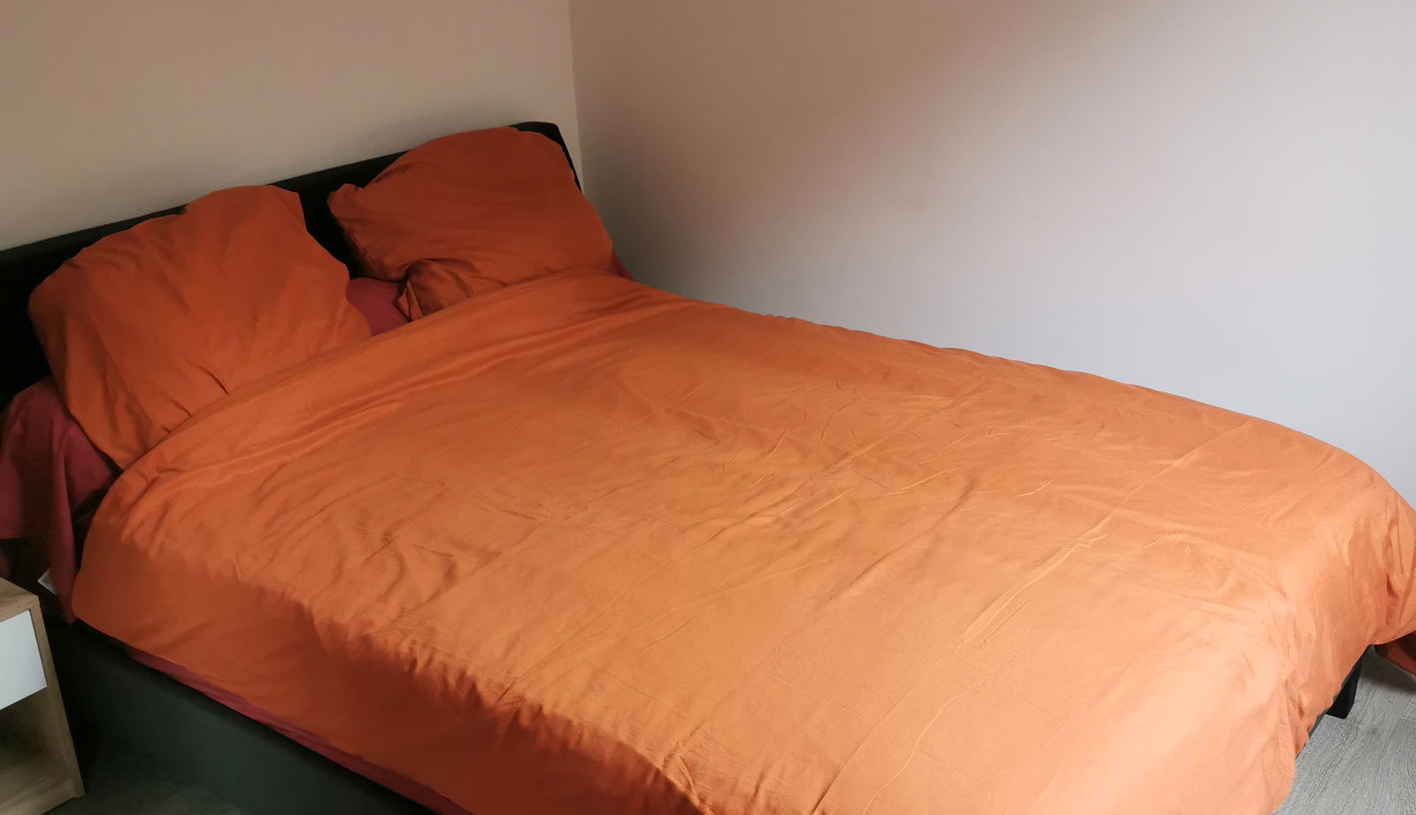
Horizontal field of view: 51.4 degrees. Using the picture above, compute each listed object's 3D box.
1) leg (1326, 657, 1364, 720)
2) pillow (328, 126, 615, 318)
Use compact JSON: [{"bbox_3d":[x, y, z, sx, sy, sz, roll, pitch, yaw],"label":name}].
[{"bbox_3d":[1.119,0.494,2.619,0.055,0.087,0.064,13,26,36],"label":"leg"},{"bbox_3d":[-0.512,-0.367,3.282,0.180,0.410,0.610,-32,-3,43],"label":"pillow"}]

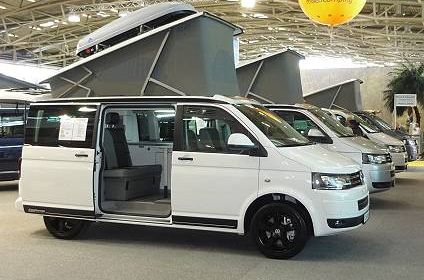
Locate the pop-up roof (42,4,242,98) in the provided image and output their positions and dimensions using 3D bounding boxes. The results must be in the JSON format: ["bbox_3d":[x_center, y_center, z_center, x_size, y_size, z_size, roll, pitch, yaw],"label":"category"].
[{"bbox_3d":[-0.967,-1.184,7.829,2.580,1.140,1.540,1,3,22],"label":"pop-up roof"}]

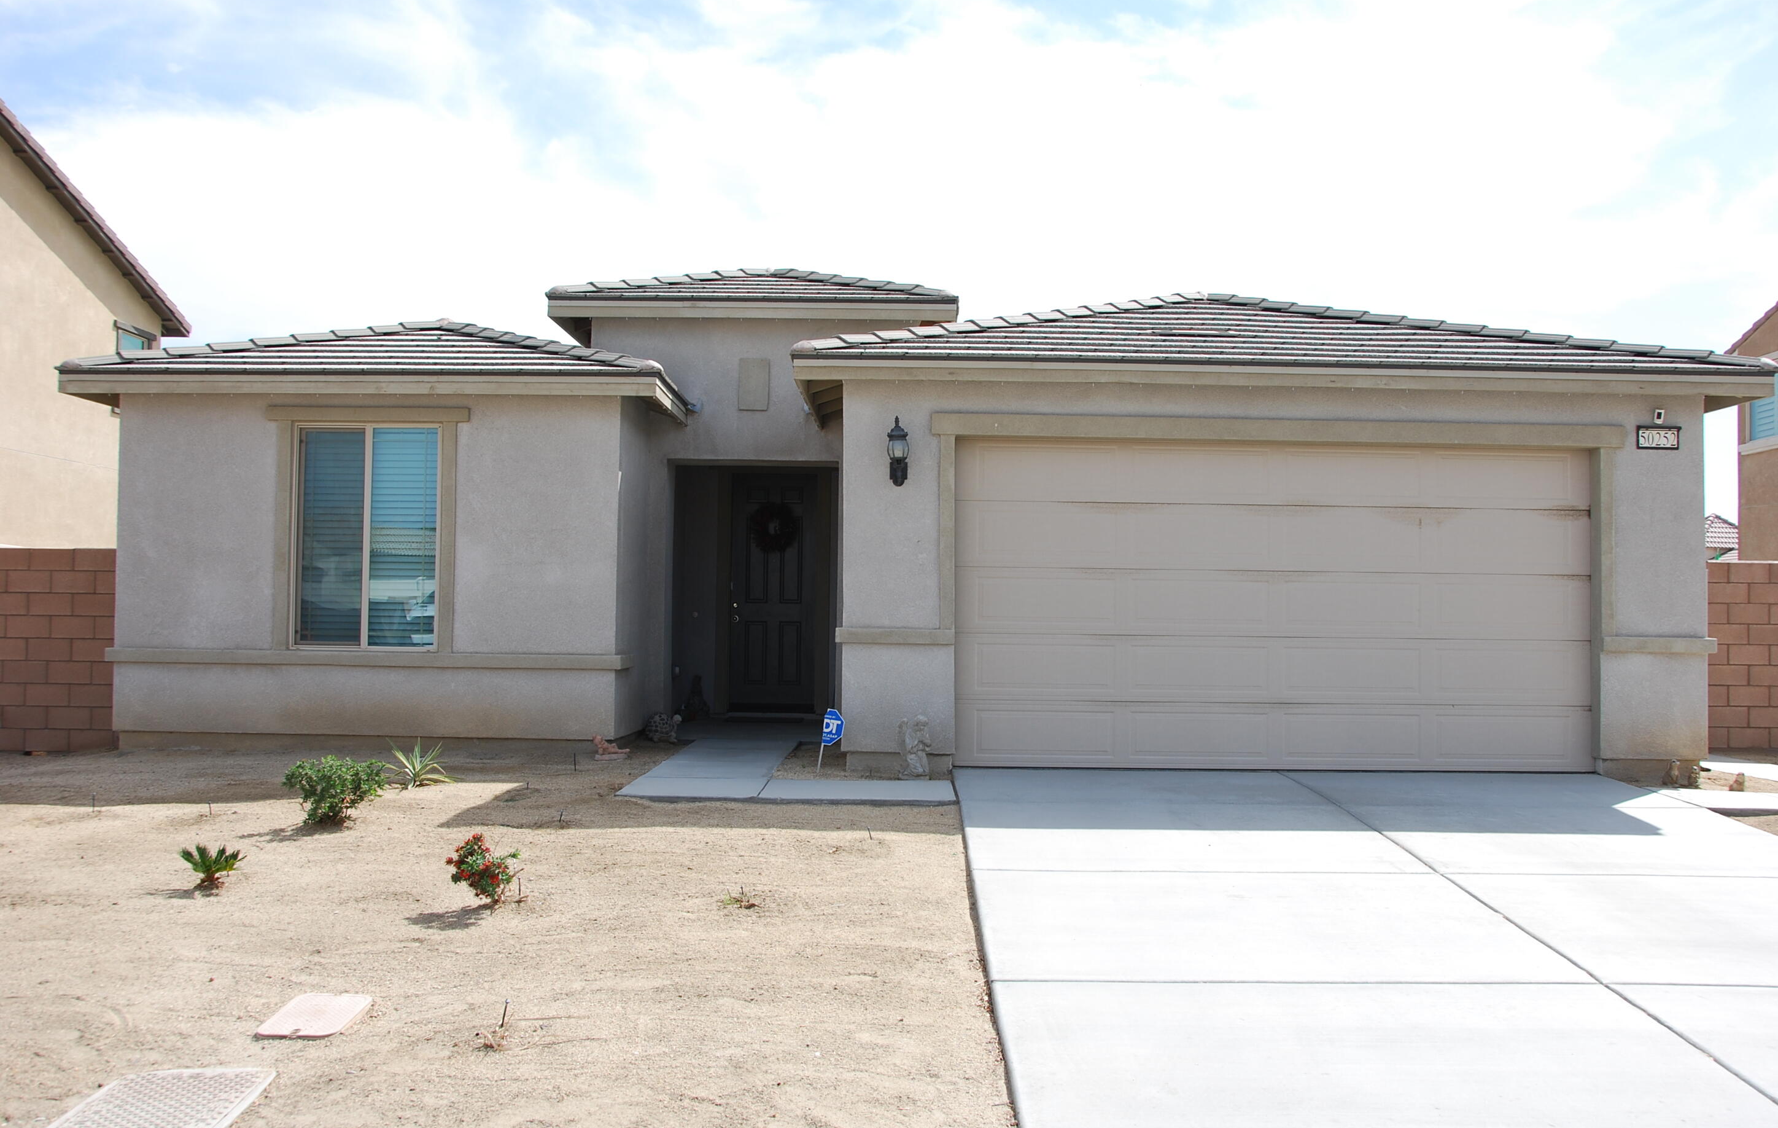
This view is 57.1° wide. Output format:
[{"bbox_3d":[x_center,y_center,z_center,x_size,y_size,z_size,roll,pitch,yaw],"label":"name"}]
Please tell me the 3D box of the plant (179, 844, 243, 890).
[{"bbox_3d":[-3.231,1.443,7.800,0.310,0.210,0.290,1,-2,0],"label":"plant"}]

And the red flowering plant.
[{"bbox_3d":[-1.872,1.407,7.550,0.340,0.320,0.310,1,-2,0],"label":"red flowering plant"}]

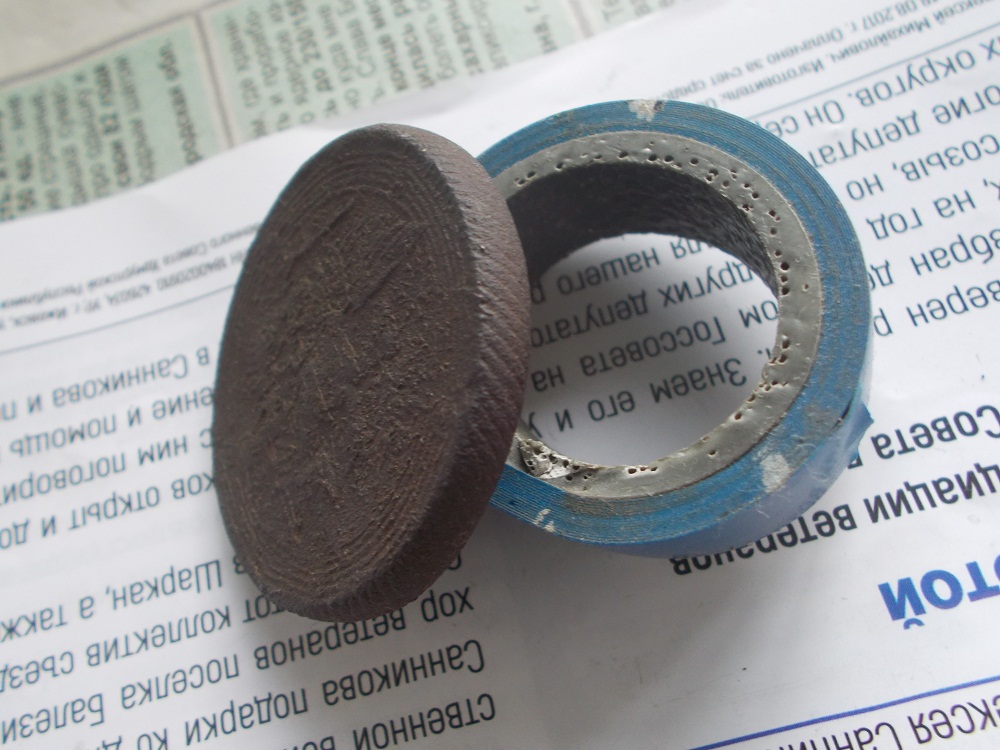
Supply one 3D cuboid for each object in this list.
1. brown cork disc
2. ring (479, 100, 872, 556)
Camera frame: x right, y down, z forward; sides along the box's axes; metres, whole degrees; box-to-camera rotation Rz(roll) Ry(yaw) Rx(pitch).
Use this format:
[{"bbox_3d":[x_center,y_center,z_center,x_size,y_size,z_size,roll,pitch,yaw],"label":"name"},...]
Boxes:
[{"bbox_3d":[-0.015,-0.001,0.085,0.047,0.005,0.047,-12,73,45],"label":"brown cork disc"},{"bbox_3d":[0.012,-0.004,0.084,0.042,0.015,0.042,-5,72,16],"label":"ring"}]

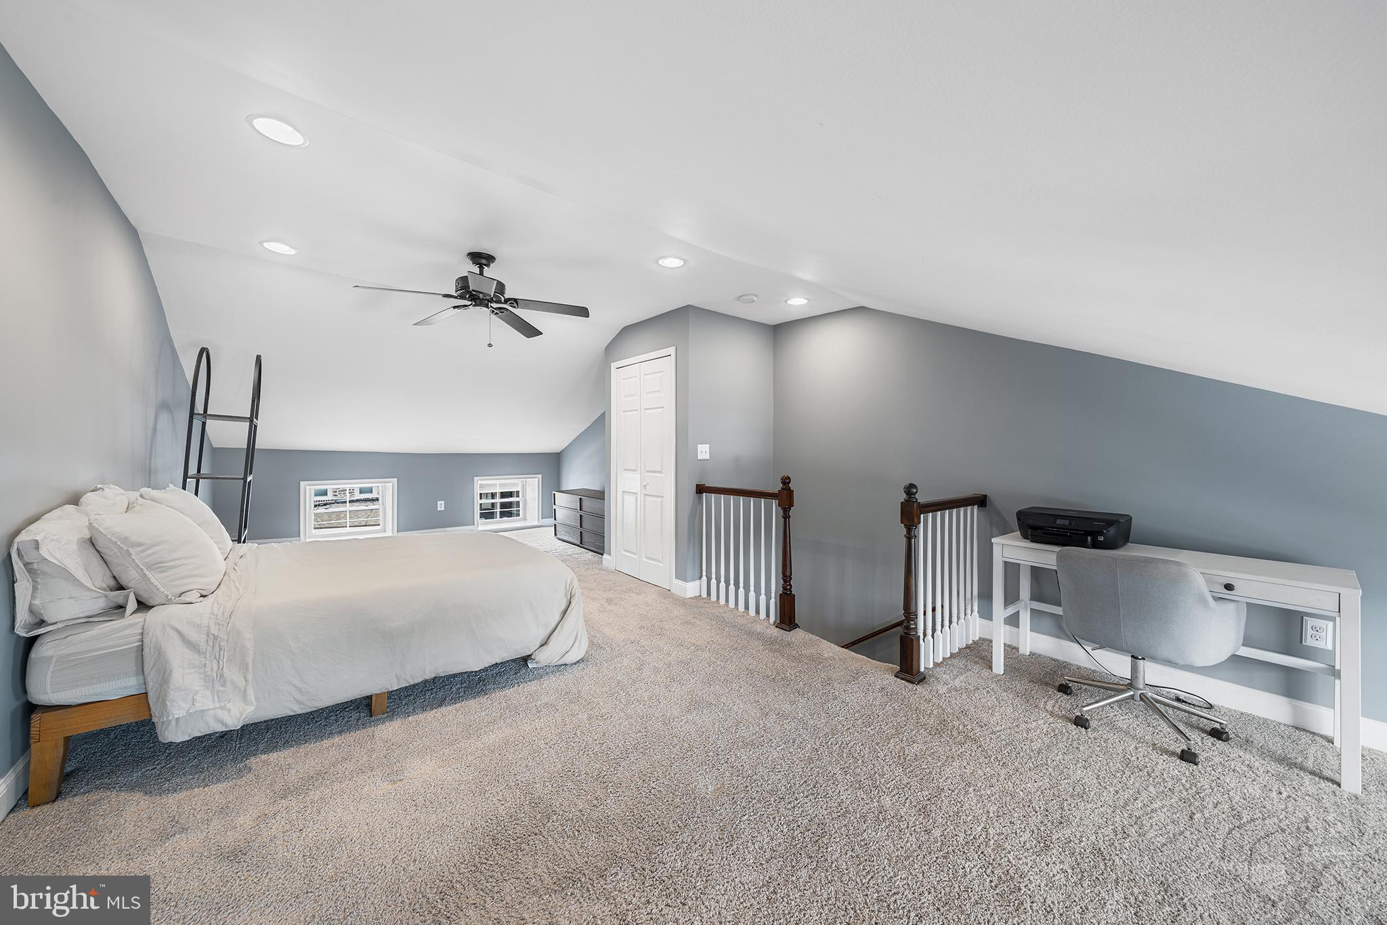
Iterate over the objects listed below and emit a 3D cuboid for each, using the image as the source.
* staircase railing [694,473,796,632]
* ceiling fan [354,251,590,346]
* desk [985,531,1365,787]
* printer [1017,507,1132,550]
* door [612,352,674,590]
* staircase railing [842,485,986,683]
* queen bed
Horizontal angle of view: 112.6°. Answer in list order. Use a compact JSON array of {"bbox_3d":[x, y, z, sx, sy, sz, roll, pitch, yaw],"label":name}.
[{"bbox_3d":[0.385,0.626,3.607,0.130,1.060,1.000,-1,2,-39],"label":"staircase railing"},{"bbox_3d":[-1.350,-1.039,2.947,1.290,0.580,1.270,-1,2,-23],"label":"ceiling fan"},{"bbox_3d":[2.234,0.817,2.295,0.470,0.750,1.200,-1,2,-39],"label":"desk"},{"bbox_3d":[2.128,0.369,2.600,0.360,0.130,0.445,-1,2,-39],"label":"printer"},{"bbox_3d":[-0.504,0.092,4.488,0.060,2.070,0.970,-1,2,-39],"label":"door"},{"bbox_3d":[1.548,0.653,2.796,0.960,1.050,0.130,-1,2,-39],"label":"staircase railing"},{"bbox_3d":[-1.916,0.864,2.840,2.090,0.620,1.580,-1,2,-35],"label":"queen bed"}]

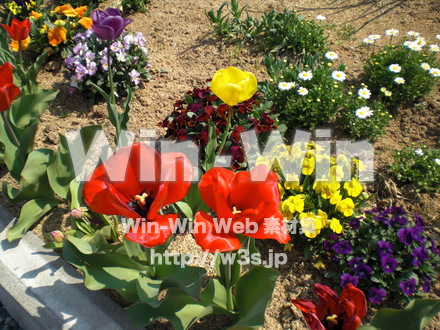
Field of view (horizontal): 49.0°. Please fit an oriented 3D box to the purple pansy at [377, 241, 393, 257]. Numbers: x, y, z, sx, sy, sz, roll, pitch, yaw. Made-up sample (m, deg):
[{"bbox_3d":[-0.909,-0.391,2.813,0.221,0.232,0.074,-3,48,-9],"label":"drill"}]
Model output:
[{"bbox_3d":[0.273,0.139,0.800,0.027,0.029,0.013,0,1,0],"label":"purple pansy"}]

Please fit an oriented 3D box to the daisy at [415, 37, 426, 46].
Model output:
[{"bbox_3d":[0.498,-0.307,1.200,0.031,0.011,0.031,18,47,18],"label":"daisy"}]

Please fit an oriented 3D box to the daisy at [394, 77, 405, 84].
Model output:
[{"bbox_3d":[0.451,-0.210,1.210,0.027,0.010,0.027,0,50,0],"label":"daisy"}]

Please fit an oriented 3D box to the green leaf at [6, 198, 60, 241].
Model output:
[{"bbox_3d":[-0.326,0.097,0.845,0.045,0.028,0.105,28,49,28],"label":"green leaf"}]

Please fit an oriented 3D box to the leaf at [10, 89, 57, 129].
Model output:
[{"bbox_3d":[-0.369,-0.110,0.960,0.095,0.075,0.055,-14,46,-14],"label":"leaf"}]

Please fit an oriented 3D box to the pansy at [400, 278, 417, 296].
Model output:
[{"bbox_3d":[0.299,0.194,0.765,0.027,0.028,0.012,14,1,14],"label":"pansy"}]

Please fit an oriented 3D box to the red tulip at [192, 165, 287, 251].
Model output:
[{"bbox_3d":[0.024,0.054,0.610,0.118,0.080,0.100,0,42,0],"label":"red tulip"}]

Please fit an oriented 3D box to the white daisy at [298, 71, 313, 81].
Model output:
[{"bbox_3d":[0.191,-0.200,1.080,0.032,0.010,0.032,0,56,0],"label":"white daisy"}]

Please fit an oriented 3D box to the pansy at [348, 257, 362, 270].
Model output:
[{"bbox_3d":[0.233,0.169,0.830,0.025,0.026,0.011,5,10,5],"label":"pansy"}]

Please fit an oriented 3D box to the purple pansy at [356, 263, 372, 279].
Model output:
[{"bbox_3d":[0.230,0.168,0.770,0.027,0.013,0.027,13,88,15],"label":"purple pansy"}]

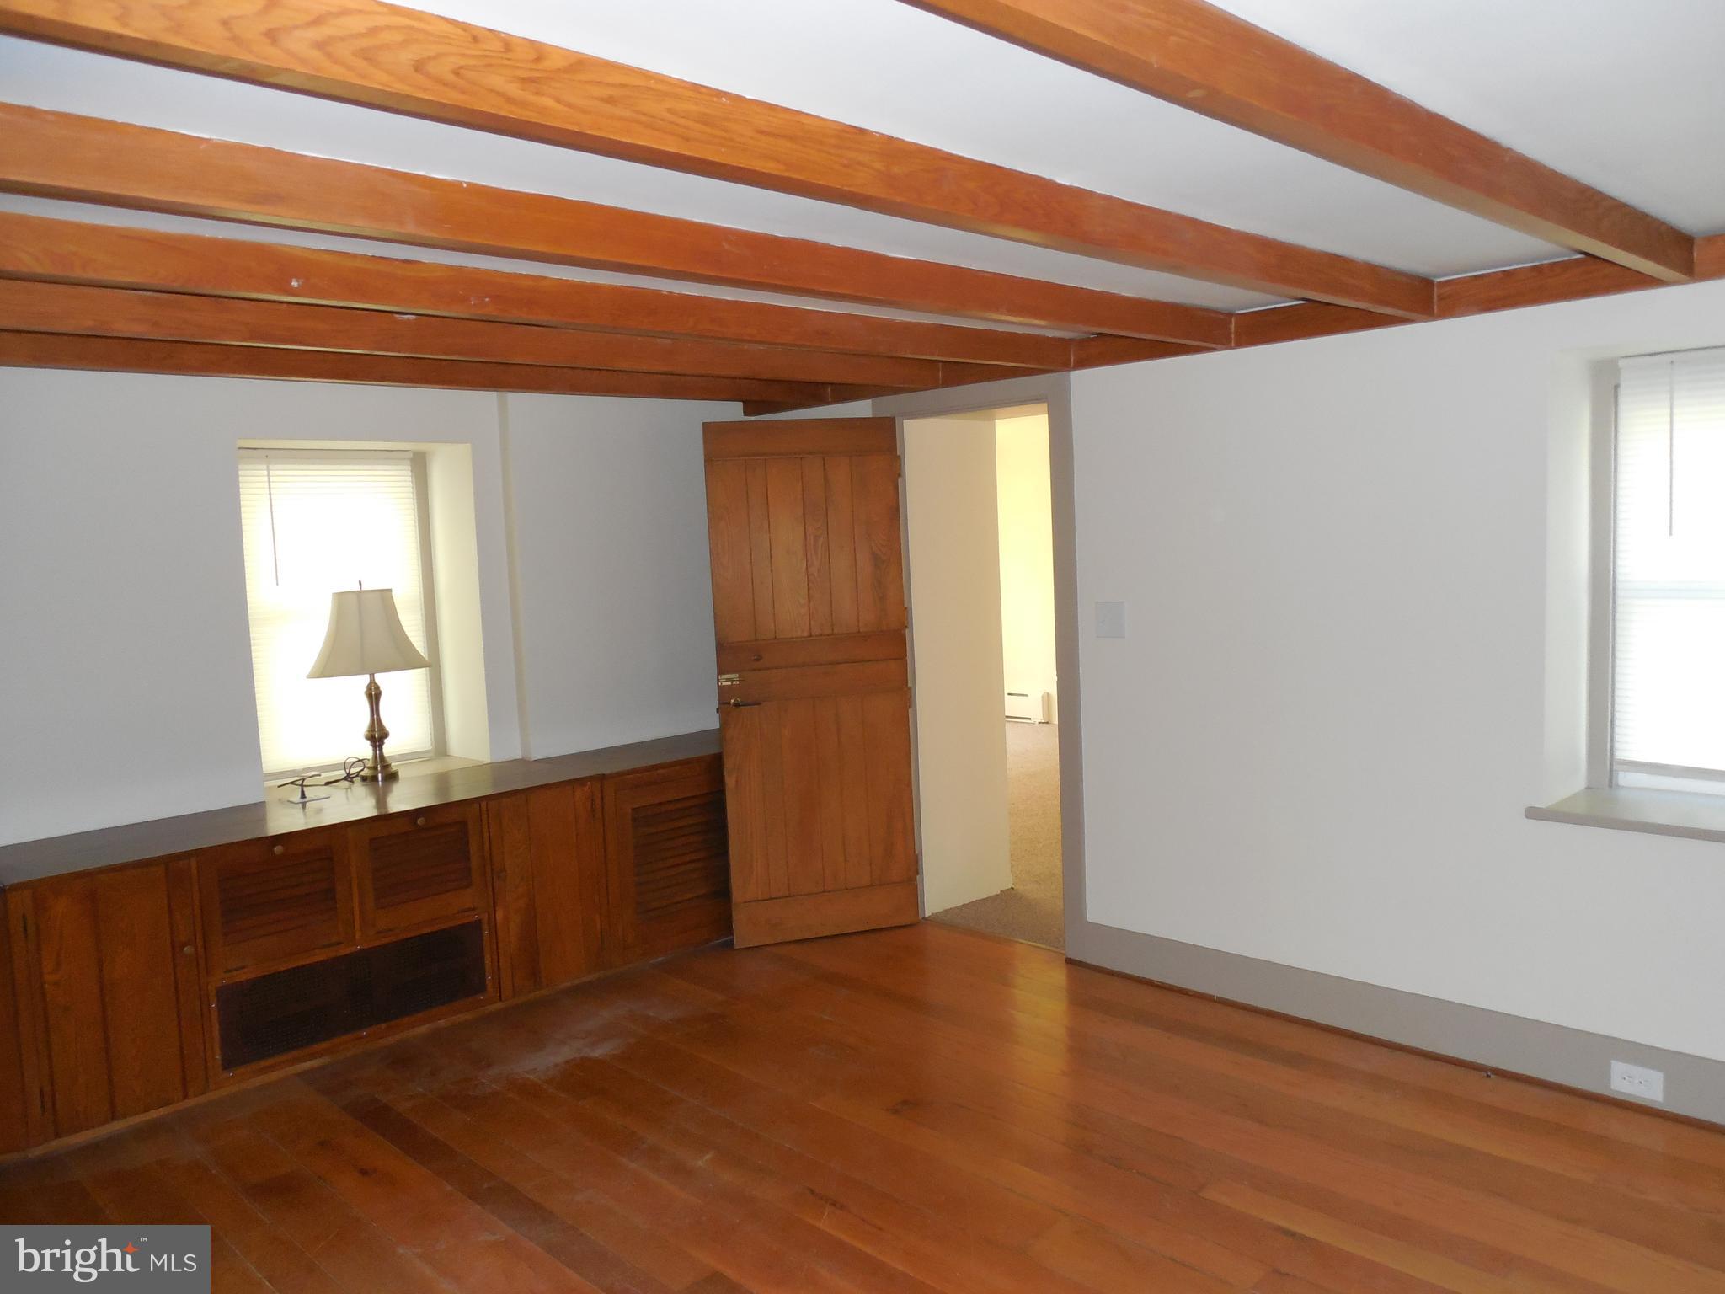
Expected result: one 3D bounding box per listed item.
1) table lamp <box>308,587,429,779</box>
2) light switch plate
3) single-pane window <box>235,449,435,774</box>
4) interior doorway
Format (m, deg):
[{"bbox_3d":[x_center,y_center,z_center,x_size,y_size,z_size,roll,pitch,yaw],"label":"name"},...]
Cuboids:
[{"bbox_3d":[-1.857,0.131,4.720,0.465,0.745,0.465,-7,7,-43],"label":"table lamp"},{"bbox_3d":[0.833,-0.091,4.173,0.116,0.118,0.012,3,7,45],"label":"light switch plate"},{"bbox_3d":[-2.080,-0.140,4.927,0.710,1.260,0.090,-7,7,-43],"label":"single-pane window"},{"bbox_3d":[0.485,0.123,4.651,0.704,1.973,0.160,3,7,45],"label":"interior doorway"}]

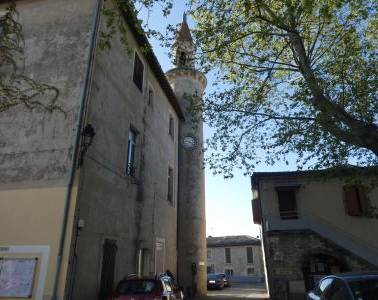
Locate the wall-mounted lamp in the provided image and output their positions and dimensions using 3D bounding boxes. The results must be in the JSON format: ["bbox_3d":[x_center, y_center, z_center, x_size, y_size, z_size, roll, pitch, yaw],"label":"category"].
[{"bbox_3d":[-3.148,-0.166,8.426,0.420,1.260,0.620,13,-25,-30],"label":"wall-mounted lamp"}]

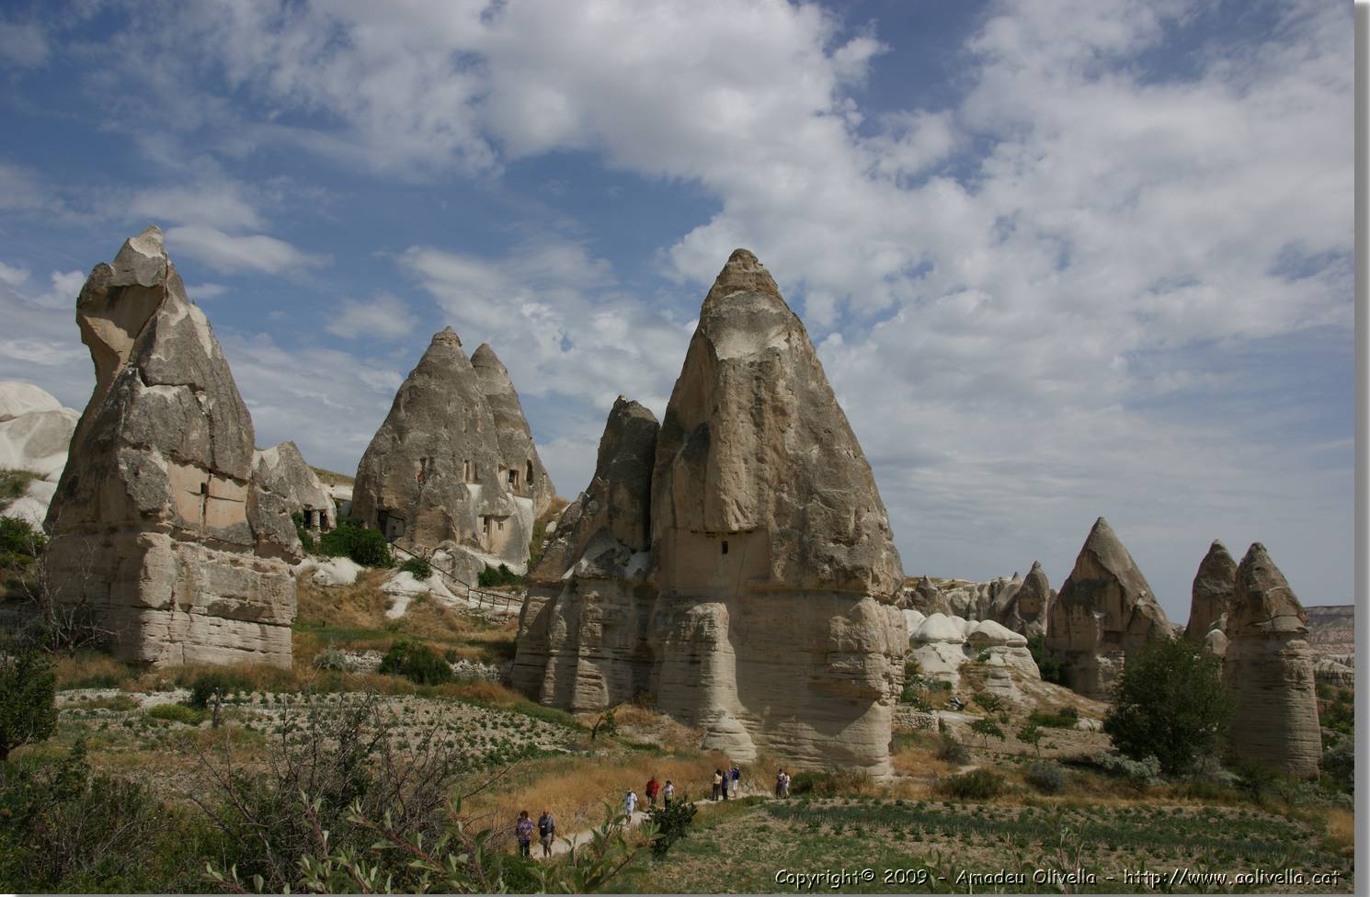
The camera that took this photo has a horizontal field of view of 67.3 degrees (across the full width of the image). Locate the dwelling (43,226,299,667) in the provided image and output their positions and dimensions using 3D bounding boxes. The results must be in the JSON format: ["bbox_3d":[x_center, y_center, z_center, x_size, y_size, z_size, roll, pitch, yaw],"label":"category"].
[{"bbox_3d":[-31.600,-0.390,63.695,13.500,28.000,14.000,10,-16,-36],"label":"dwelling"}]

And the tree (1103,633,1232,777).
[{"bbox_3d":[31.928,16.943,68.000,8.475,9.196,8.000,-6,-14,24],"label":"tree"}]

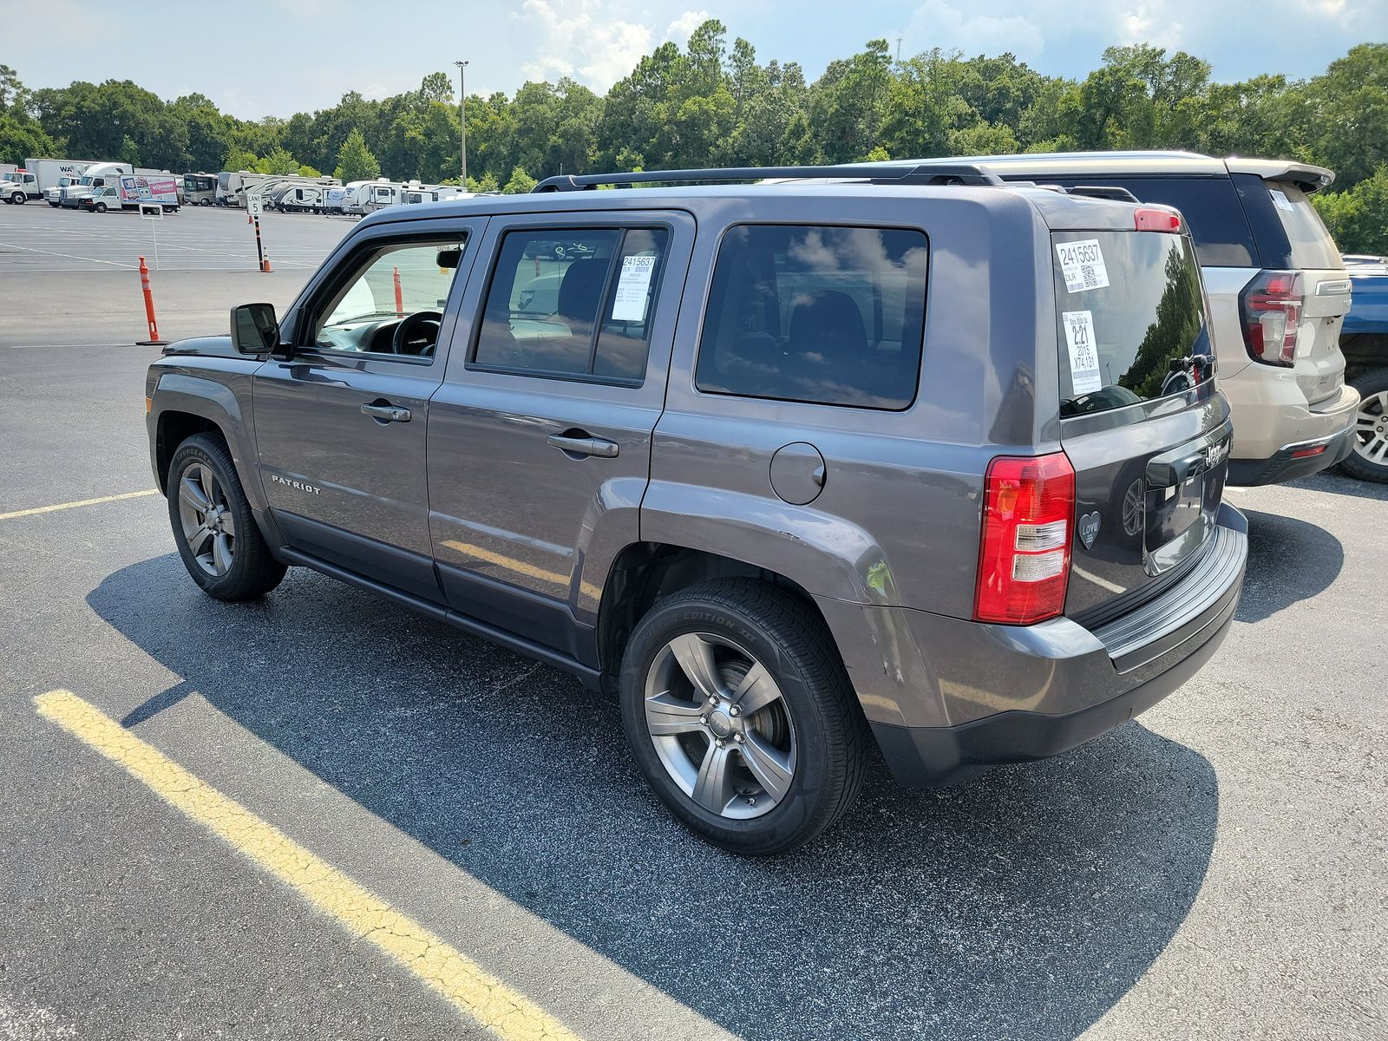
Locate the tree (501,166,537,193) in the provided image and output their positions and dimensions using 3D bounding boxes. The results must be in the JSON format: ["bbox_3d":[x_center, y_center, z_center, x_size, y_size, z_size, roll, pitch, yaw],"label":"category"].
[{"bbox_3d":[-22.169,-42.235,122.802,5.200,5.800,5.000,2,16,0],"label":"tree"}]

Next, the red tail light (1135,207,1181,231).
[{"bbox_3d":[1.097,-0.710,2.276,0.060,0.055,0.310,14,20,37],"label":"red tail light"}]

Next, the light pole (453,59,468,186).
[{"bbox_3d":[-25.796,-42.922,108.239,1.700,16.200,1.400,2,16,0],"label":"light pole"}]

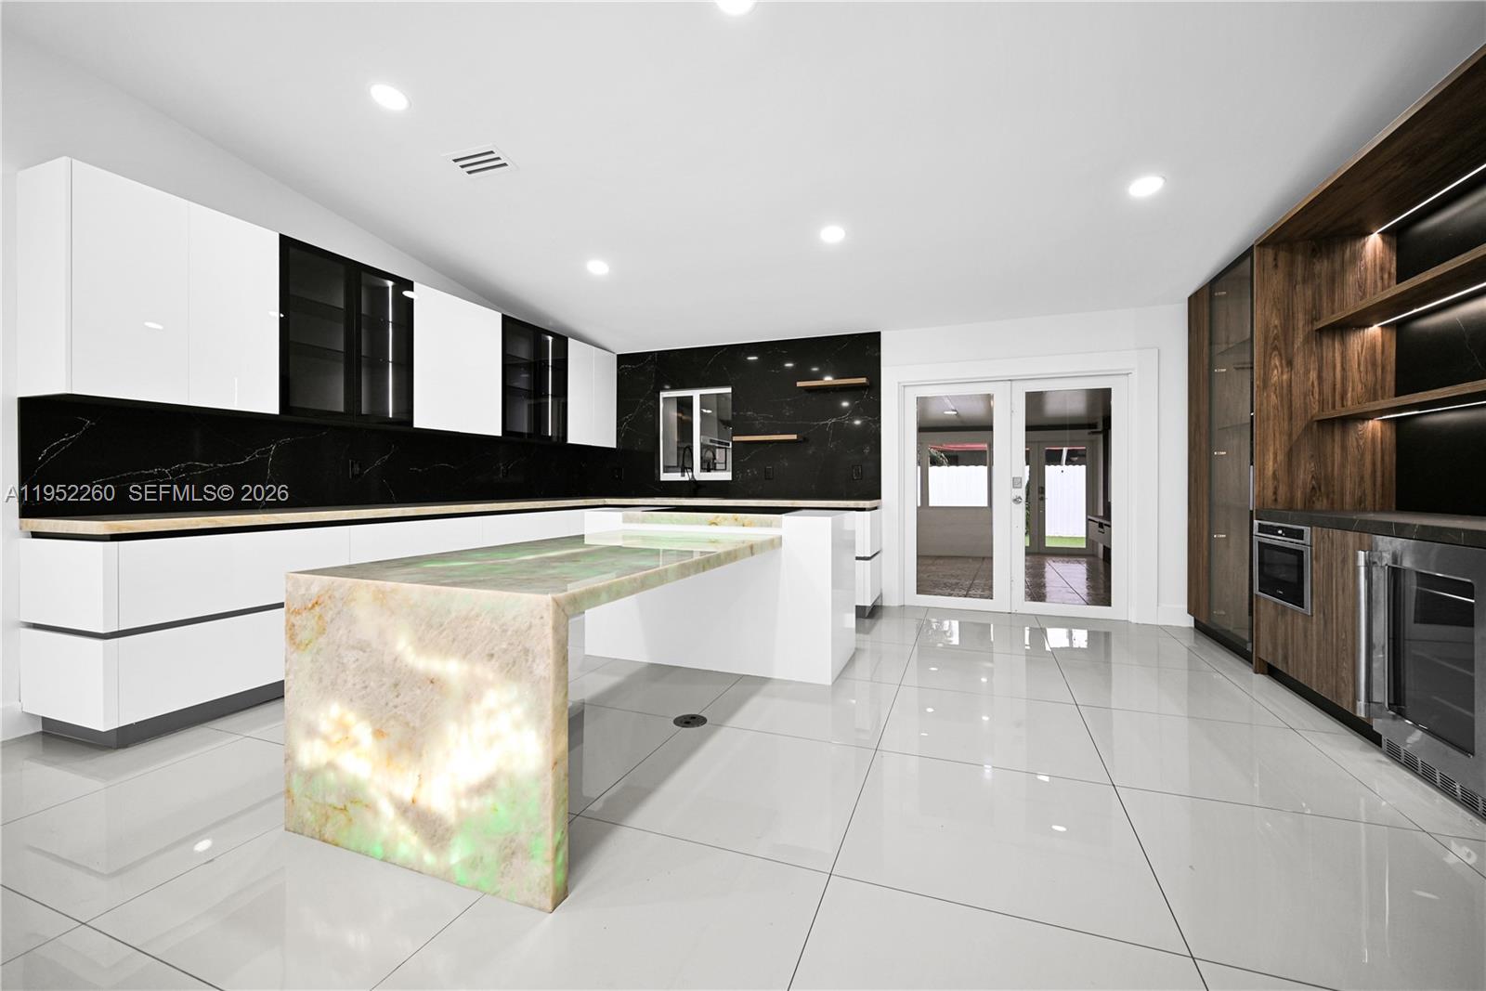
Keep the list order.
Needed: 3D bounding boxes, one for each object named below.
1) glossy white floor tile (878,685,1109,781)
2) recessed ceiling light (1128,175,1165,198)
[{"bbox_3d":[1.137,1.083,2.703,0.873,0.012,0.844,1,1,21],"label":"glossy white floor tile"},{"bbox_3d":[1.816,-1.396,2.603,0.155,0.020,0.155,0,1,21],"label":"recessed ceiling light"}]

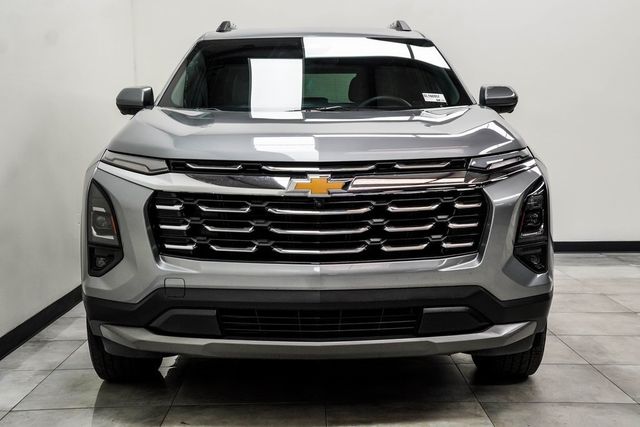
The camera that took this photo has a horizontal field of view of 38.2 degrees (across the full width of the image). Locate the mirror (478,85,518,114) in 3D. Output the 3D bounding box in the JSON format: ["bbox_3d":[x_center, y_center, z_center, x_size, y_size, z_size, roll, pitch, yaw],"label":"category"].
[{"bbox_3d":[0.915,-0.587,4.747,0.215,0.155,0.150,0,5,-1],"label":"mirror"}]

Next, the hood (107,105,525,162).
[{"bbox_3d":[-0.010,-0.329,3.736,1.570,0.220,1.200,0,5,-1],"label":"hood"}]

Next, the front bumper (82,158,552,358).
[{"bbox_3d":[-0.010,0.143,3.385,1.850,0.690,0.600,0,5,-1],"label":"front bumper"}]

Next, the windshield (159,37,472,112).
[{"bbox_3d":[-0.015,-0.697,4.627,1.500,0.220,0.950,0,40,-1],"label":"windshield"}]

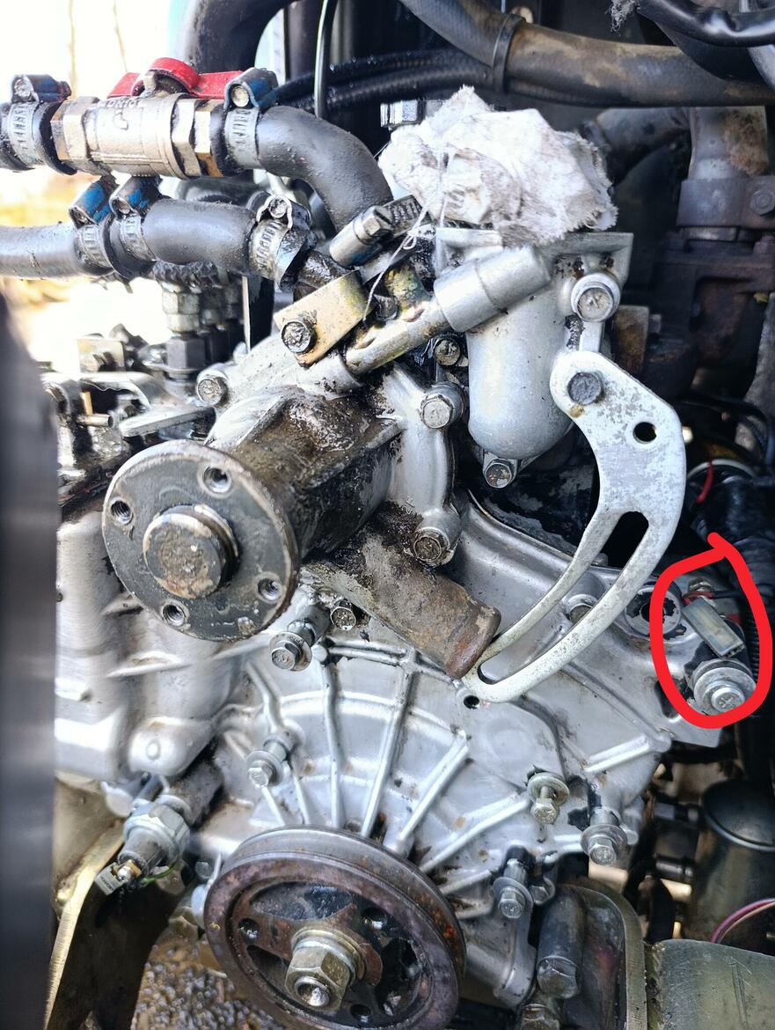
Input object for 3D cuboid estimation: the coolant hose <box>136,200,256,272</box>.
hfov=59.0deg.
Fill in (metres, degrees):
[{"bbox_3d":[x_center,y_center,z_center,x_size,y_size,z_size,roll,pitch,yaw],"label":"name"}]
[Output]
[{"bbox_3d":[-0.079,-0.115,0.281,0.053,0.027,0.027,12,24,6],"label":"coolant hose"}]

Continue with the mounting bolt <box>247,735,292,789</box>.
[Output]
[{"bbox_3d":[-0.067,0.138,0.384,0.022,0.022,0.026,6,23,14],"label":"mounting bolt"}]

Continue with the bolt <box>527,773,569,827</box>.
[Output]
[{"bbox_3d":[0.084,0.150,0.360,0.022,0.022,0.021,6,23,14],"label":"bolt"}]

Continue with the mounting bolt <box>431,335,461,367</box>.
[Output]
[{"bbox_3d":[0.028,-0.075,0.314,0.014,0.014,0.011,6,23,14],"label":"mounting bolt"}]

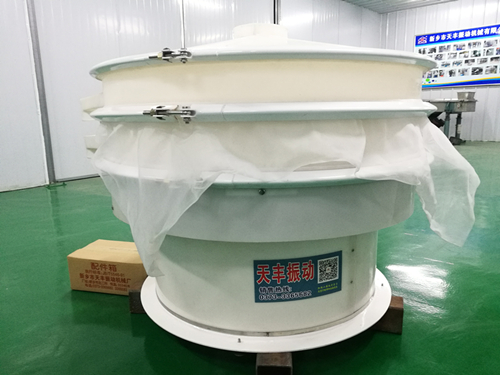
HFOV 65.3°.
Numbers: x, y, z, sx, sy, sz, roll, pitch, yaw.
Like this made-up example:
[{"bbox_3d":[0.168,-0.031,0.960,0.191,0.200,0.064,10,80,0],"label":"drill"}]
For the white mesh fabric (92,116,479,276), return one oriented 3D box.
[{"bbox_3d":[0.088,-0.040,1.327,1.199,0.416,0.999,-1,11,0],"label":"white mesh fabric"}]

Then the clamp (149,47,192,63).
[{"bbox_3d":[-0.172,-0.286,0.837,0.103,0.032,0.036,3,12,22],"label":"clamp"}]

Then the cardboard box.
[{"bbox_3d":[-0.558,0.346,1.718,0.366,0.148,0.233,2,12,14],"label":"cardboard box"}]

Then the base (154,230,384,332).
[{"bbox_3d":[0.051,0.186,1.459,0.802,0.319,0.802,-1,11,0],"label":"base"}]

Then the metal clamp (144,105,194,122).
[{"bbox_3d":[-0.178,-0.164,0.864,0.128,0.039,0.039,4,12,23],"label":"metal clamp"}]

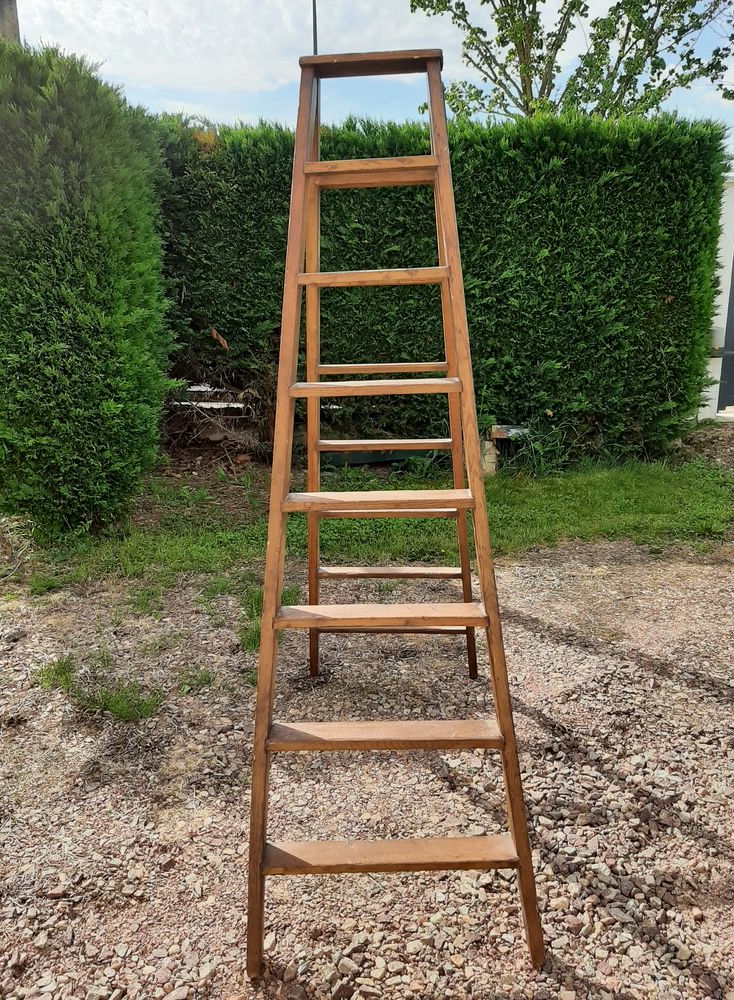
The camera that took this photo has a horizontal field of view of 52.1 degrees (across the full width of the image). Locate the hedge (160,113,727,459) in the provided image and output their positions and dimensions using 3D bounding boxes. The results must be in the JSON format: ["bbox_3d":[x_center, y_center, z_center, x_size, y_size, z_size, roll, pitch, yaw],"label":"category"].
[{"bbox_3d":[0.437,-1.901,6.998,4.819,2.771,1.100,-1,14,0],"label":"hedge"}]

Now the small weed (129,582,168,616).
[{"bbox_3d":[-1.084,0.494,3.735,0.152,0.127,0.130,-1,14,0],"label":"small weed"}]

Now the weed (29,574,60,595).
[{"bbox_3d":[-1.740,0.456,4.056,0.121,0.074,0.103,-1,14,0],"label":"weed"}]

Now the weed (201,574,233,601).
[{"bbox_3d":[-0.783,0.455,3.916,0.139,0.098,0.118,-1,14,0],"label":"weed"}]

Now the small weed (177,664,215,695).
[{"bbox_3d":[-0.675,0.707,2.961,0.122,0.074,0.104,-1,14,0],"label":"small weed"}]

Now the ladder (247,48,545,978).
[{"bbox_3d":[0.043,-0.104,2.108,0.661,2.030,1.440,-2,14,3],"label":"ladder"}]

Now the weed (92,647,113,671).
[{"bbox_3d":[-1.109,0.664,3.150,0.059,0.085,0.050,-1,14,0],"label":"weed"}]

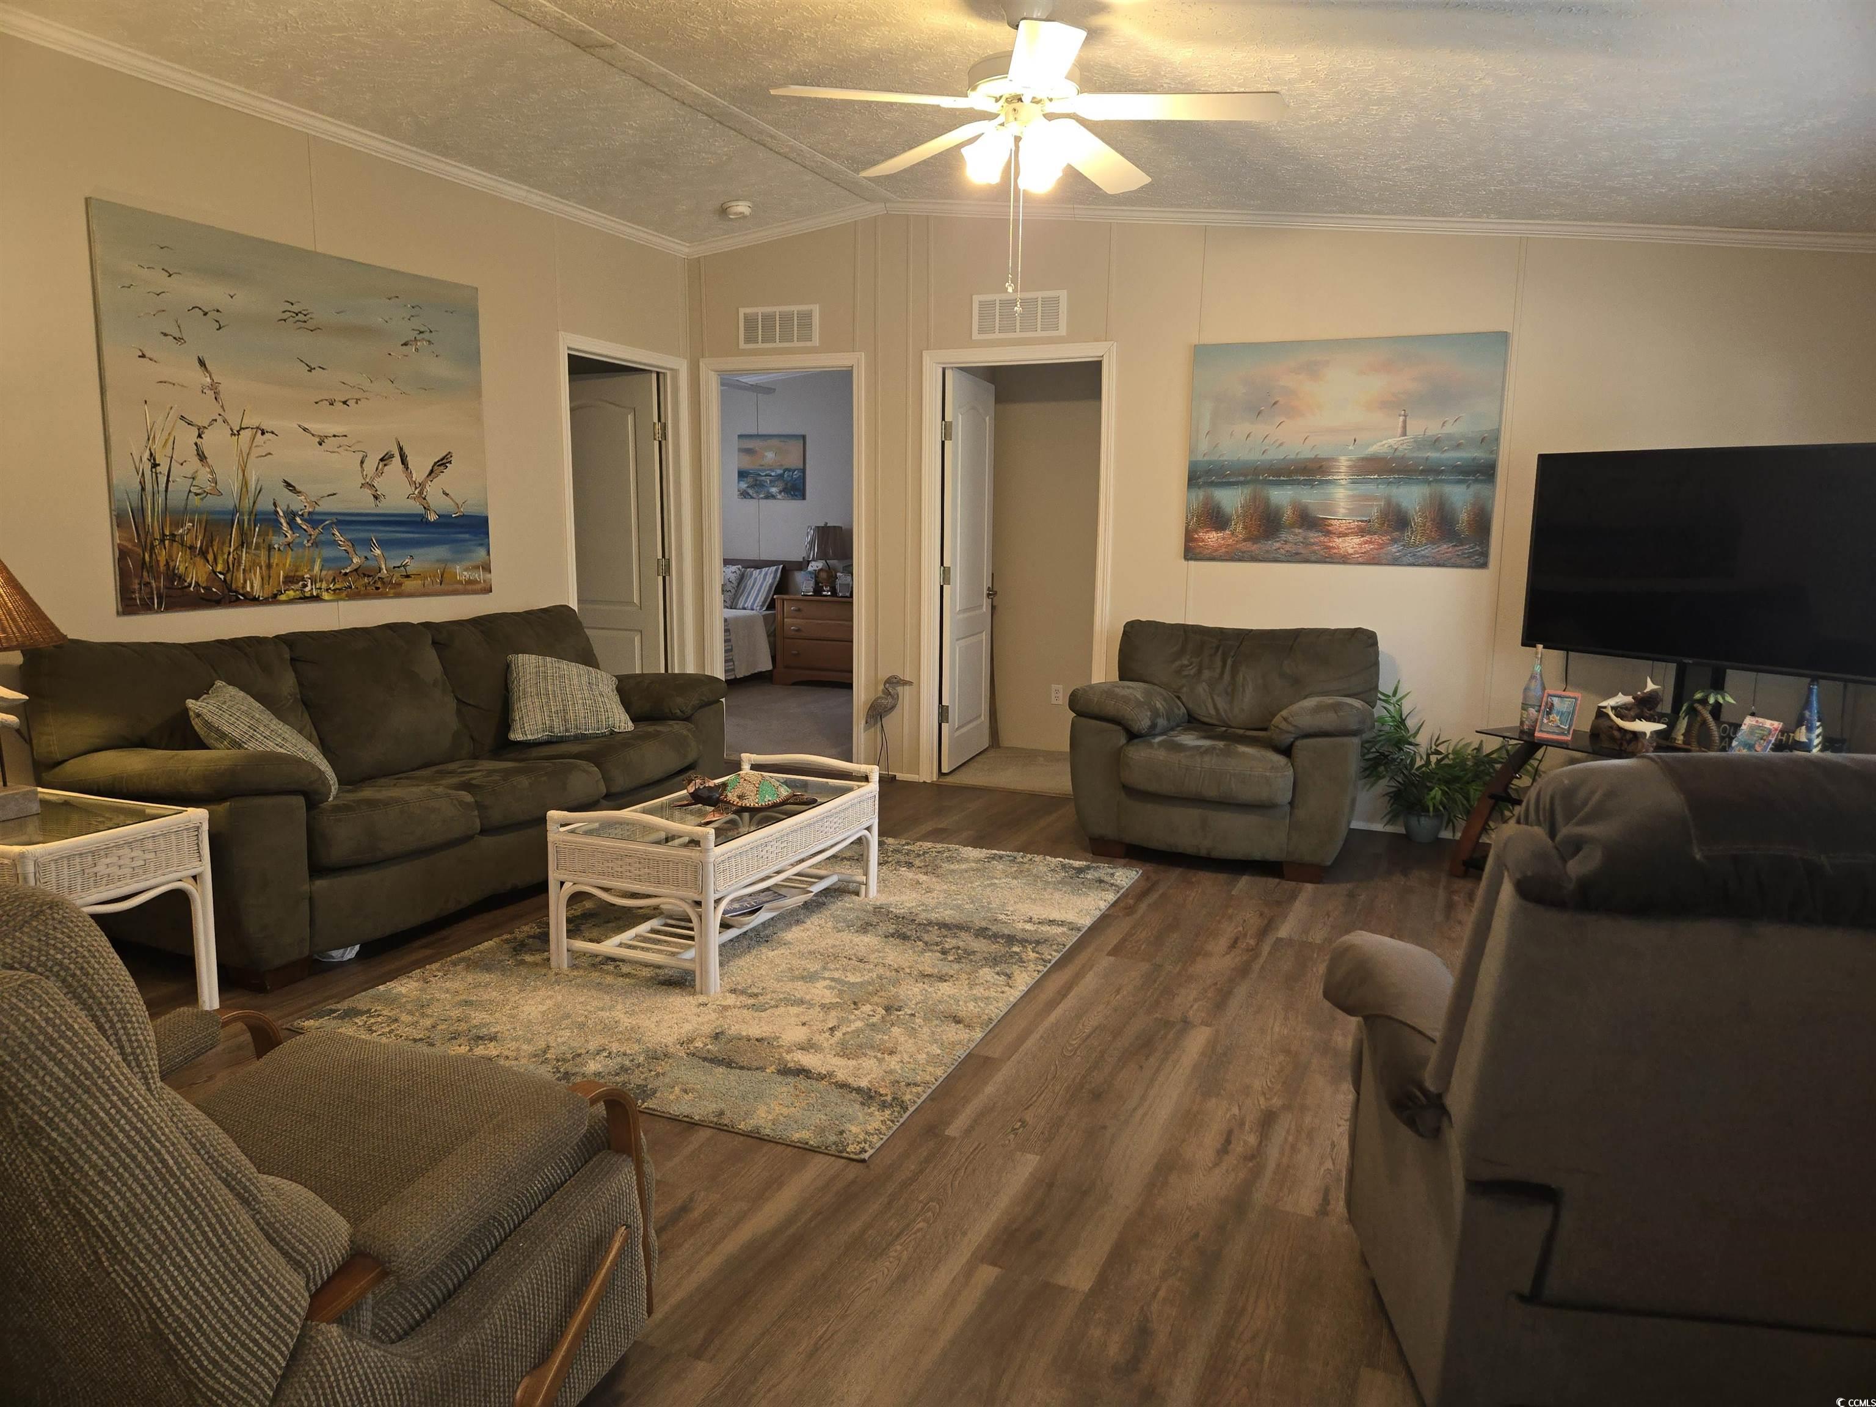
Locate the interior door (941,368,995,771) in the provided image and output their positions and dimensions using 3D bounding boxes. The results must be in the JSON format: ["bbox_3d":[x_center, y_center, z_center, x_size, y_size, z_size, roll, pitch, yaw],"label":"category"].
[{"bbox_3d":[0.160,-0.676,6.449,0.036,1.965,0.765,3,9,18],"label":"interior door"}]

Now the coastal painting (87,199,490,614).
[{"bbox_3d":[-2.211,-0.982,4.475,0.035,1.220,1.520,5,9,25],"label":"coastal painting"}]

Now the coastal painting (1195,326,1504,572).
[{"bbox_3d":[1.641,-1.029,5.128,1.215,0.908,0.040,5,9,25],"label":"coastal painting"}]

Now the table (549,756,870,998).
[{"bbox_3d":[-0.654,0.479,3.906,0.545,0.472,1.030,4,9,24],"label":"table"}]

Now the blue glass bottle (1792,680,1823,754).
[{"bbox_3d":[2.655,0.071,3.804,0.075,0.297,0.075,-7,12,-42],"label":"blue glass bottle"}]

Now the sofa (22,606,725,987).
[{"bbox_3d":[-1.745,0.169,4.420,0.990,0.880,2.280,5,9,25],"label":"sofa"}]

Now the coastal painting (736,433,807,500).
[{"bbox_3d":[-1.312,-1.855,9.821,0.615,0.510,0.030,5,9,25],"label":"coastal painting"}]

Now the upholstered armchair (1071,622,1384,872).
[{"bbox_3d":[1.163,0.135,4.986,1.120,0.865,0.970,5,9,25],"label":"upholstered armchair"}]

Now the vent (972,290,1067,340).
[{"bbox_3d":[0.365,-1.756,5.644,0.460,0.195,0.020,5,9,25],"label":"vent"}]

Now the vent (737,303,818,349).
[{"bbox_3d":[-0.790,-1.866,6.175,0.460,0.197,0.020,5,9,25],"label":"vent"}]

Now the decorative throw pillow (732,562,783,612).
[{"bbox_3d":[-1.442,-0.904,9.757,0.410,0.430,0.140,5,-28,25],"label":"decorative throw pillow"}]

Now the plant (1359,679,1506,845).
[{"bbox_3d":[1.982,0.263,4.941,0.660,0.666,0.450,4,9,23],"label":"plant"}]

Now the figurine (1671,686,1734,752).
[{"bbox_3d":[2.550,0.050,4.155,0.195,0.225,0.120,9,12,44],"label":"figurine"}]

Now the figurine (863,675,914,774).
[{"bbox_3d":[-0.245,0.120,6.107,0.265,0.525,0.100,6,10,30],"label":"figurine"}]

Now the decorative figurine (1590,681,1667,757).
[{"bbox_3d":[2.297,0.033,4.150,0.235,0.255,0.150,9,12,44],"label":"decorative figurine"}]

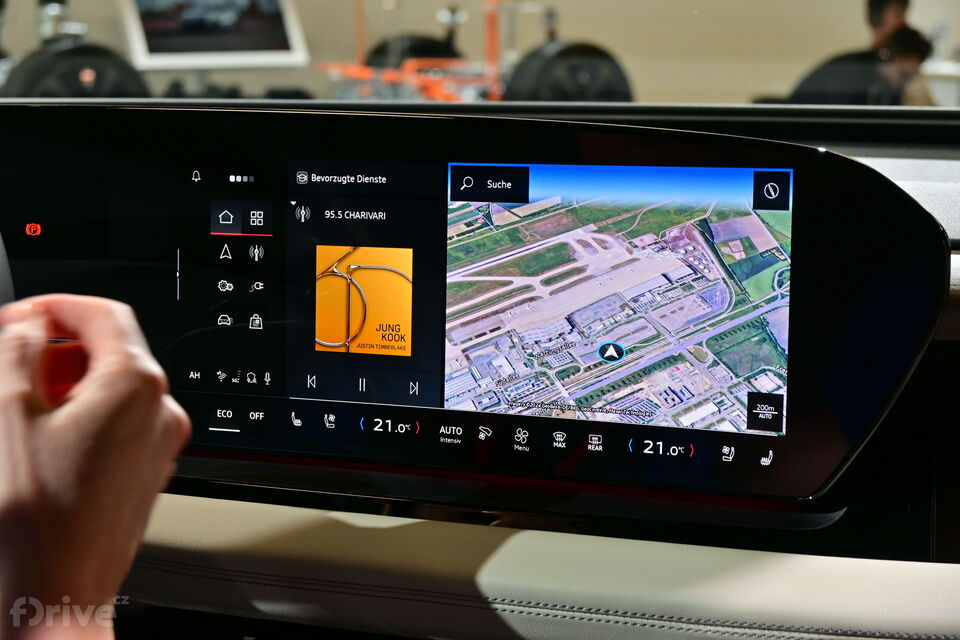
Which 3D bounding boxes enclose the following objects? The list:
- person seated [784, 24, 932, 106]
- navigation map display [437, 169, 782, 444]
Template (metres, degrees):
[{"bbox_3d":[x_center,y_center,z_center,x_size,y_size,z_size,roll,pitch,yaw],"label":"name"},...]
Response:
[{"bbox_3d":[1.832,-0.821,9.109,0.750,1.150,0.520,-1,11,6],"label":"person seated"},{"bbox_3d":[0.065,-0.012,0.929,0.178,0.123,0.010,3,5,26],"label":"navigation map display"}]

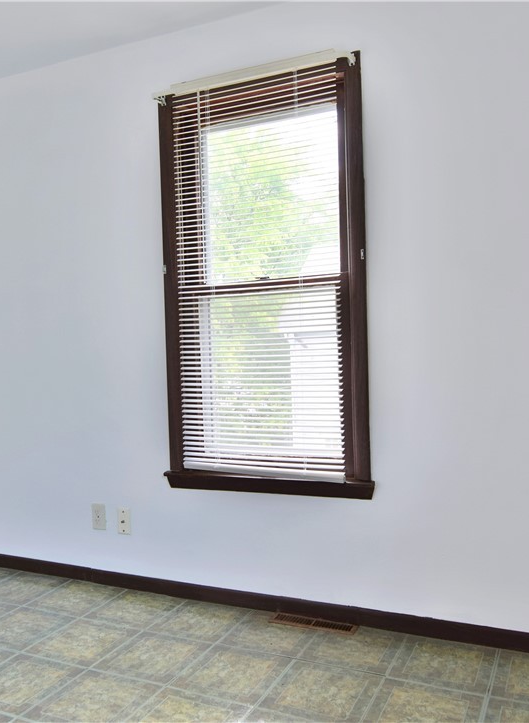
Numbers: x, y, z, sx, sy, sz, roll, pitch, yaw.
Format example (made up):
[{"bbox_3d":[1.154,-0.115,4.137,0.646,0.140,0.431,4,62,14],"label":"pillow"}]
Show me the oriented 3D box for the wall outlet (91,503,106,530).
[{"bbox_3d":[-0.737,0.692,2.821,0.071,0.115,0.010,-1,2,25],"label":"wall outlet"}]

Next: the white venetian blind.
[{"bbox_3d":[-0.038,-0.330,2.403,0.685,1.530,0.040,-1,2,25],"label":"white venetian blind"}]

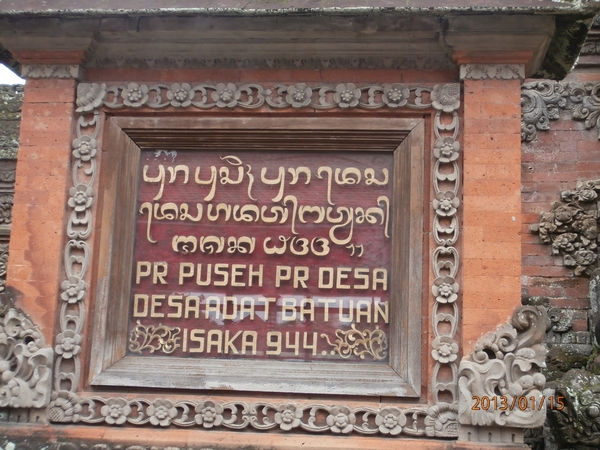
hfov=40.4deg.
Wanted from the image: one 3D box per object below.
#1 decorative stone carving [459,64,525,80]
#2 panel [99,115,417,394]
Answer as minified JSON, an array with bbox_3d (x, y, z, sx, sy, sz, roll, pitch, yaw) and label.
[{"bbox_3d":[0.689,-0.538,2.934,0.225,0.053,0.065,1,-9,5],"label":"decorative stone carving"},{"bbox_3d":[-0.146,0.099,2.963,1.170,0.991,0.070,1,-9,5],"label":"panel"}]

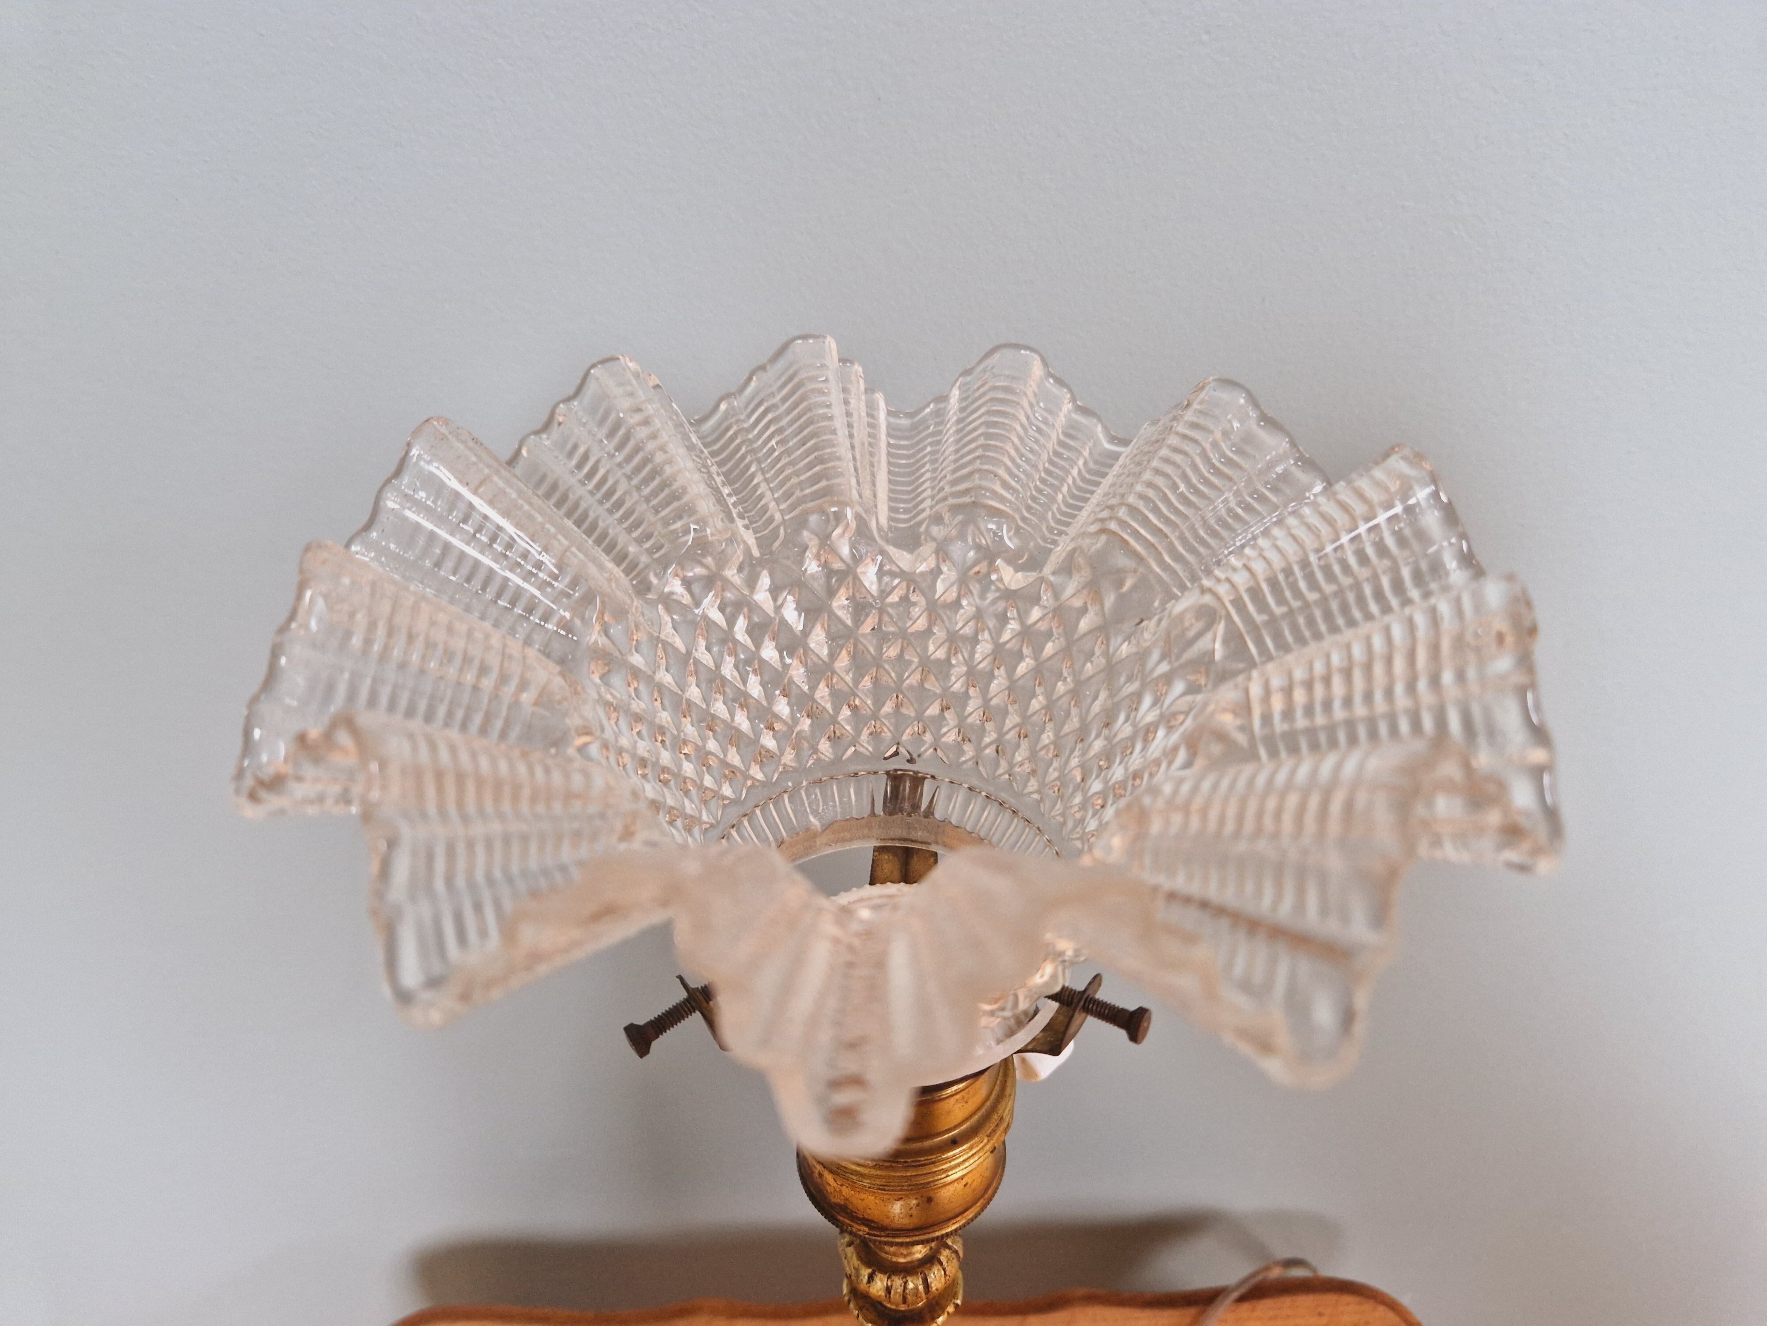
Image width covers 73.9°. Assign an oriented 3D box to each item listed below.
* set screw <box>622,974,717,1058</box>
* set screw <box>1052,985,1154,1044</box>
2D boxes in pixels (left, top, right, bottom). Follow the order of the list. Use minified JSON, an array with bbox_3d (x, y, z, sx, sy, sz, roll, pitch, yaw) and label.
[{"bbox_3d":[-0.033,0.057,0.191,0.018,0.006,0.006,-29,42,-26],"label":"set screw"},{"bbox_3d":[0.033,0.054,0.187,0.018,0.006,0.006,12,37,31],"label":"set screw"}]

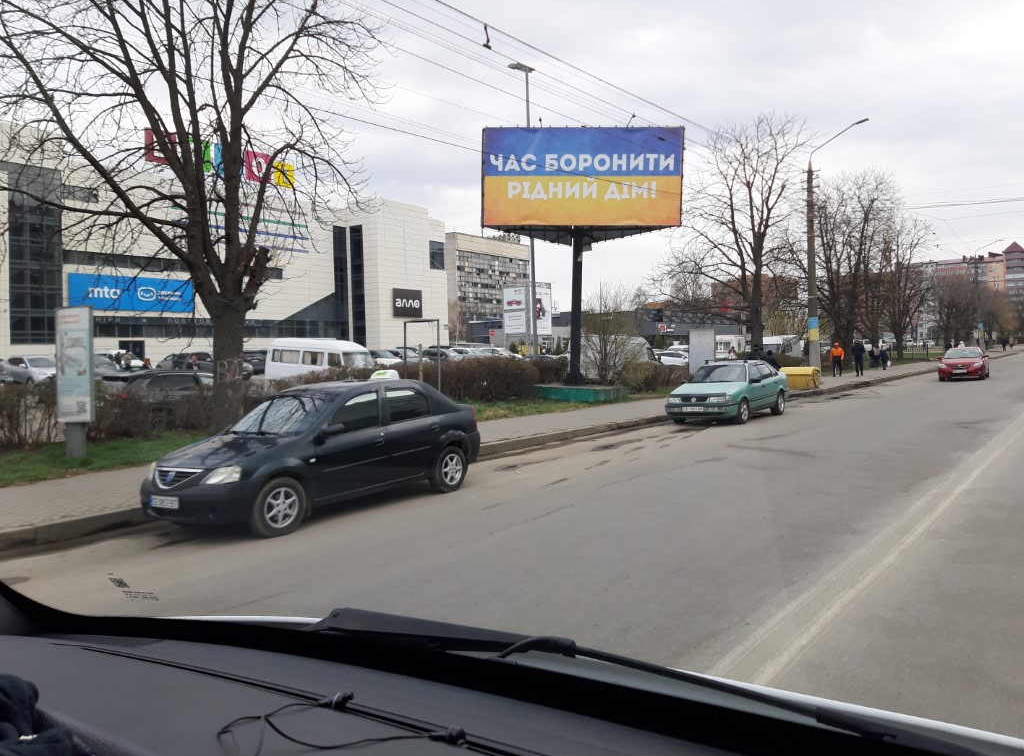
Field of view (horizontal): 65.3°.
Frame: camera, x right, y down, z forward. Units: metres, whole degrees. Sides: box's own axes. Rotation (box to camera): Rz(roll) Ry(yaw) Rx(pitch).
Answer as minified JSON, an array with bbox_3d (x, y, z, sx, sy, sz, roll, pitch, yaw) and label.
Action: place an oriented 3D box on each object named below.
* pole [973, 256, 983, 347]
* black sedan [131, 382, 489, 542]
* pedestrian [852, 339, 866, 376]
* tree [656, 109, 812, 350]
[{"bbox_3d":[46.142,-7.171,79.000,0.400,9.800,0.400,-3,2,0],"label":"pole"},{"bbox_3d":[-2.220,0.800,9.690,1.760,1.530,4.250,1,3,37],"label":"black sedan"},{"bbox_3d":[16.968,-0.972,39.000,0.580,1.780,0.420,0,2,36],"label":"pedestrian"},{"bbox_3d":[11.648,-7.020,42.000,8.200,13.400,8.000,-1,2,0],"label":"tree"}]

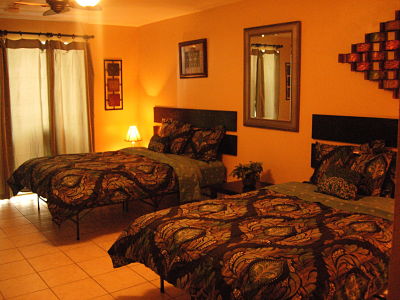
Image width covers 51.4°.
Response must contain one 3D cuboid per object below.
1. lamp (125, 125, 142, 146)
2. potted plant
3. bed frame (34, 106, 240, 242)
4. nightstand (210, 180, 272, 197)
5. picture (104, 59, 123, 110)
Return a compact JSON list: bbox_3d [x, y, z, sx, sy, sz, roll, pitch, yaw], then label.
[{"bbox_3d":[-1.014,-0.102,6.355,0.285,0.502,0.285,-6,10,-36],"label":"lamp"},{"bbox_3d":[0.485,0.277,4.429,0.270,0.282,0.285,-6,10,-36],"label":"potted plant"},{"bbox_3d":[-0.969,0.152,5.096,2.070,1.222,1.905,-6,10,-36],"label":"bed frame"},{"bbox_3d":[0.476,0.625,4.528,0.472,0.435,0.525,-6,10,-36],"label":"nightstand"},{"bbox_3d":[-1.328,-0.995,6.447,0.281,0.776,0.027,-6,10,-36],"label":"picture"}]

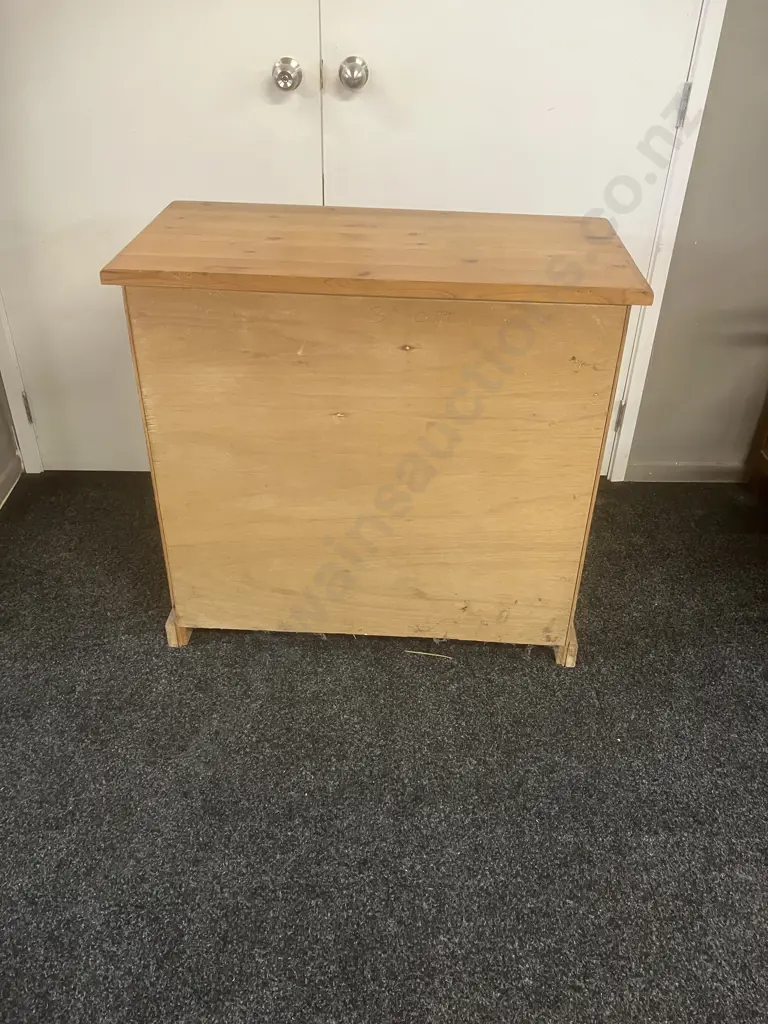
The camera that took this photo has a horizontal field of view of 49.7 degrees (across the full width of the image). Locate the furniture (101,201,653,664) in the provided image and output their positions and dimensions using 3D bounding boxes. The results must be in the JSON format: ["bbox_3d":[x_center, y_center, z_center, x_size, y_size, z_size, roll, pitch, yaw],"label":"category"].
[{"bbox_3d":[-0.011,-0.148,1.706,0.872,0.810,0.442,3,34,2],"label":"furniture"}]

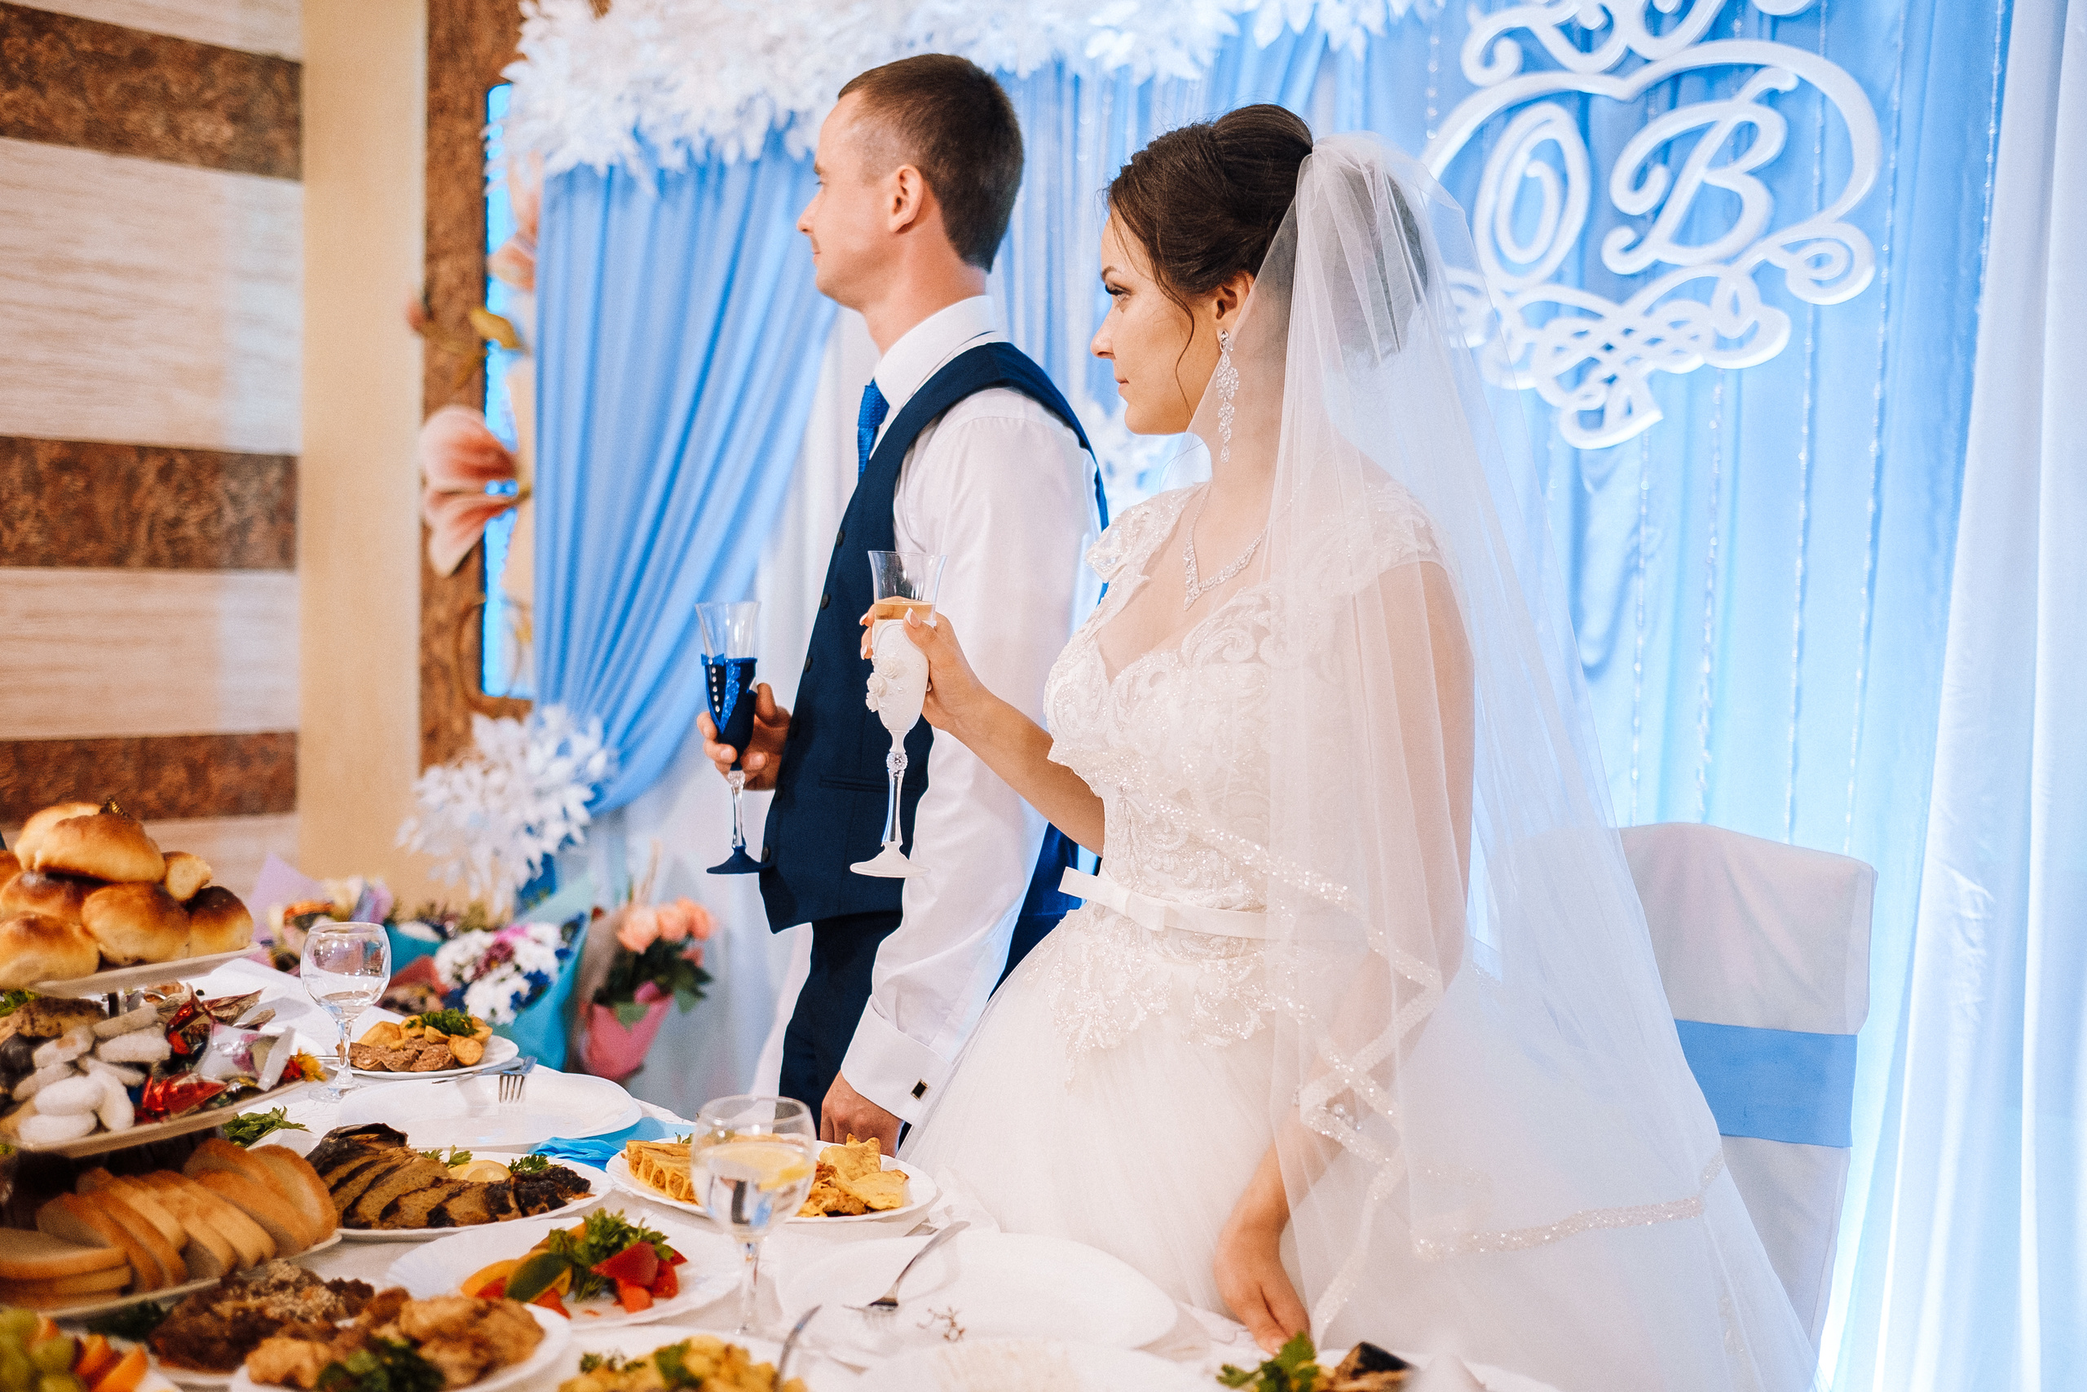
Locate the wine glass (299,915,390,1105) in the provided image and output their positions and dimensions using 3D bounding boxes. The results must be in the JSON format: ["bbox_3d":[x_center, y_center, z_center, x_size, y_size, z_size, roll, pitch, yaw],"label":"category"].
[{"bbox_3d":[-0.694,0.310,2.020,0.088,0.171,0.088,2,3,0],"label":"wine glass"}]

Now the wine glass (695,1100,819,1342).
[{"bbox_3d":[-0.203,0.362,1.430,0.083,0.164,0.083,2,3,0],"label":"wine glass"}]

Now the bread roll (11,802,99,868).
[{"bbox_3d":[-0.737,0.107,1.530,0.090,0.052,0.078,2,3,0],"label":"bread roll"}]

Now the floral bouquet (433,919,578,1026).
[{"bbox_3d":[-0.914,0.478,3.450,0.270,0.240,0.250,2,3,0],"label":"floral bouquet"}]

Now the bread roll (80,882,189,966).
[{"bbox_3d":[-0.659,0.165,1.470,0.080,0.060,0.080,2,3,0],"label":"bread roll"}]

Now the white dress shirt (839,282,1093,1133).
[{"bbox_3d":[-0.102,-0.012,1.949,0.330,0.750,0.500,1,4,-15],"label":"white dress shirt"}]

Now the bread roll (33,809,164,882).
[{"bbox_3d":[-0.685,0.109,1.470,0.092,0.054,0.078,2,3,0],"label":"bread roll"}]

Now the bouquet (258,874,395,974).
[{"bbox_3d":[-1.342,0.432,3.800,0.270,0.240,0.250,2,3,0],"label":"bouquet"}]

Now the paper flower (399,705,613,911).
[{"bbox_3d":[-1.218,0.253,4.600,0.420,0.460,0.480,-2,5,-44],"label":"paper flower"}]

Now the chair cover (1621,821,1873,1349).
[{"bbox_3d":[0.585,0.666,2.219,0.450,1.000,0.520,5,5,40],"label":"chair cover"}]

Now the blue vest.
[{"bbox_3d":[-0.106,-0.054,1.950,0.310,0.570,0.420,1,4,-15],"label":"blue vest"}]

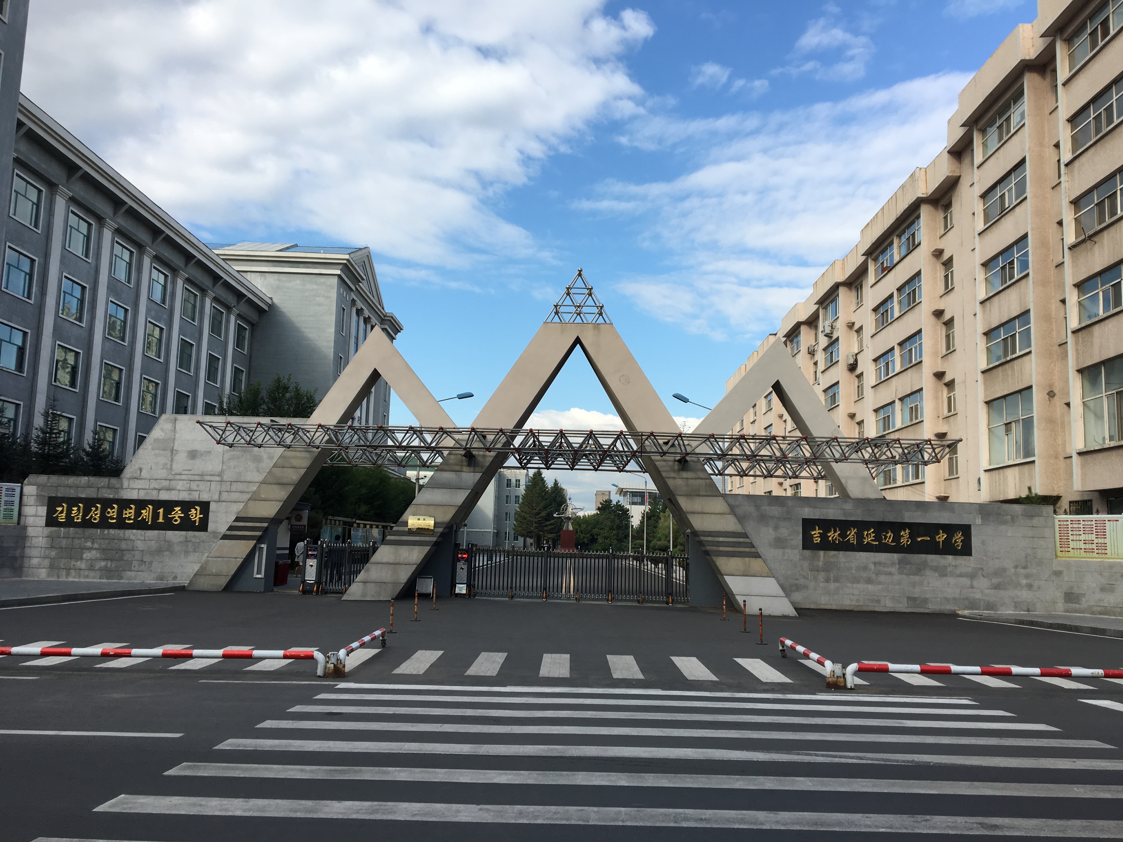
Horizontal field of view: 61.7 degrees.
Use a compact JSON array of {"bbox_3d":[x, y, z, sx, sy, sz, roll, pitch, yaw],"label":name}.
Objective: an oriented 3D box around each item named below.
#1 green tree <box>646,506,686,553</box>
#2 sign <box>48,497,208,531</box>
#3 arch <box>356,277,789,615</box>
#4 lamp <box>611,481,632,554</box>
[{"bbox_3d":[8.986,9.718,79.417,3.700,4.980,3.600,2,-8,0],"label":"green tree"},{"bbox_3d":[-13.271,2.859,28.783,4.990,0.920,0.100,2,-8,0],"label":"sign"},{"bbox_3d":[0.377,0.437,26.431,12.240,9.410,1.050,2,-8,0],"label":"arch"},{"bbox_3d":[5.847,9.991,92.498,2.120,7.650,0.400,2,-8,0],"label":"lamp"}]

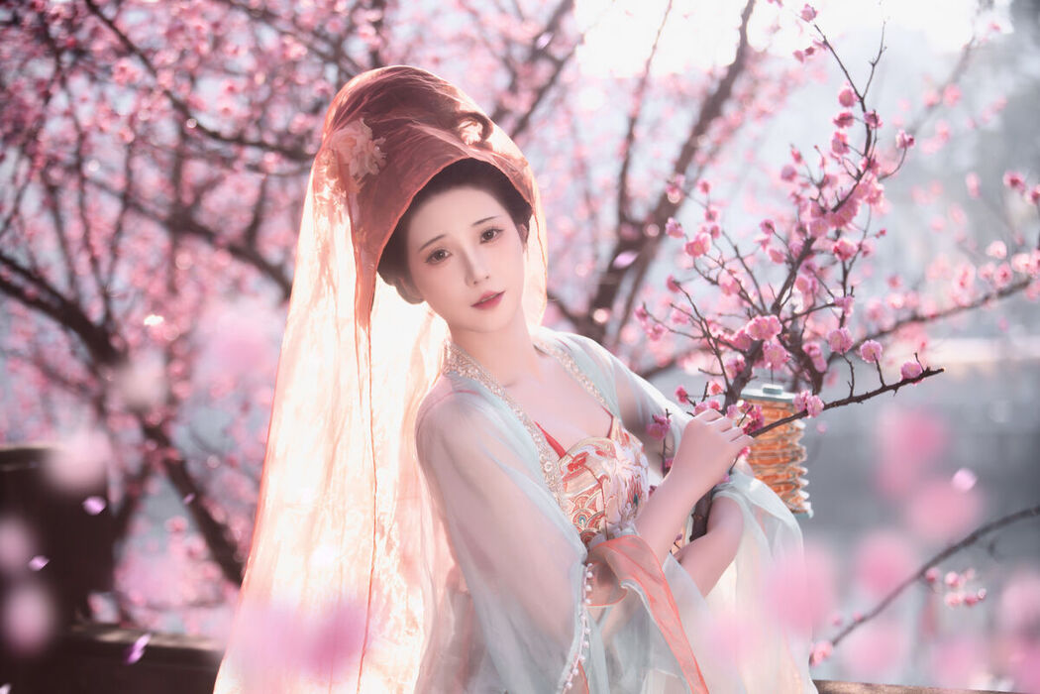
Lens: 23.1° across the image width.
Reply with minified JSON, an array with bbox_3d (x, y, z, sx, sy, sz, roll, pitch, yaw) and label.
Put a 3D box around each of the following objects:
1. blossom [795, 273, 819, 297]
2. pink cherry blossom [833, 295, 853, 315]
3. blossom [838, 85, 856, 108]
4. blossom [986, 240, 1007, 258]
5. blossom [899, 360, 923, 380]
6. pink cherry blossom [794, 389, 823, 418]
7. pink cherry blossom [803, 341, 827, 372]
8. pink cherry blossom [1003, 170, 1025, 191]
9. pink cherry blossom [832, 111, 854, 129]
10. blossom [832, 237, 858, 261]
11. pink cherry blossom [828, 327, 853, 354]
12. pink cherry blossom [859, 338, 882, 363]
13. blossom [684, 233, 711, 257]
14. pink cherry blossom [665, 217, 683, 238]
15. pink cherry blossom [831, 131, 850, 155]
[{"bbox_3d":[0.329,-0.071,2.920,0.027,0.030,0.023,0,0,18],"label":"blossom"},{"bbox_3d":[0.369,-0.047,2.900,0.025,0.023,0.022,0,0,-30],"label":"pink cherry blossom"},{"bbox_3d":[0.373,-0.285,2.900,0.020,0.025,0.021,0,0,24],"label":"blossom"},{"bbox_3d":[0.590,-0.121,3.150,0.027,0.022,0.017,0,-21,6],"label":"blossom"},{"bbox_3d":[0.435,0.025,2.820,0.026,0.023,0.016,0,-17,-6],"label":"blossom"},{"bbox_3d":[0.323,0.062,2.840,0.035,0.031,0.027,0,0,-18],"label":"pink cherry blossom"},{"bbox_3d":[0.330,0.011,2.850,0.027,0.033,0.020,0,-20,19],"label":"pink cherry blossom"},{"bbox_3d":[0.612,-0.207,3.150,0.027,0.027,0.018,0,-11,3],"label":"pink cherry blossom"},{"bbox_3d":[0.369,-0.258,2.900,0.022,0.020,0.025,0,0,-37],"label":"pink cherry blossom"},{"bbox_3d":[0.374,-0.113,2.920,0.030,0.027,0.019,-1,-20,-25],"label":"blossom"},{"bbox_3d":[0.357,-0.007,2.840,0.029,0.029,0.020,0,-6,21],"label":"pink cherry blossom"},{"bbox_3d":[0.390,0.005,2.830,0.026,0.026,0.018,0,-6,6],"label":"pink cherry blossom"},{"bbox_3d":[0.203,-0.116,2.900,0.032,0.029,0.021,0,-8,6],"label":"blossom"},{"bbox_3d":[0.177,-0.137,2.920,0.023,0.025,0.021,0,0,45],"label":"pink cherry blossom"},{"bbox_3d":[0.365,-0.232,2.900,0.023,0.027,0.022,0,0,45],"label":"pink cherry blossom"}]

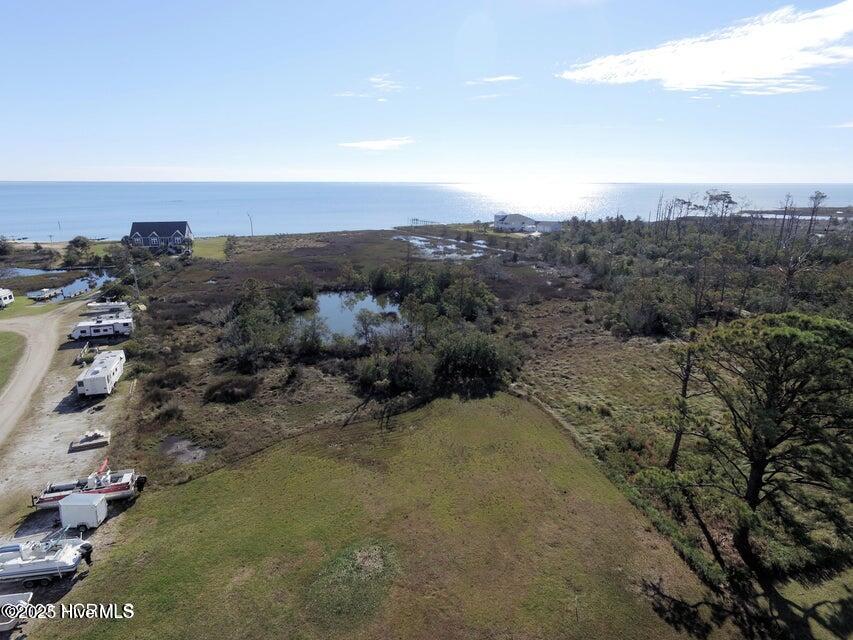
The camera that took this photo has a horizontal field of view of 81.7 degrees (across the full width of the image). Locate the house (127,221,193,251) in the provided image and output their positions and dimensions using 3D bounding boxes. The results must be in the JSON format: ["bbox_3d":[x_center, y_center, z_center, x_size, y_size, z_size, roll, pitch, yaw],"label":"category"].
[{"bbox_3d":[-109.403,-34.378,204.439,20.500,11.400,13.000,-5,16,-16],"label":"house"}]

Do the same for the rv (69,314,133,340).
[{"bbox_3d":[-60.206,1.947,91.627,10.200,3.100,2.900,-5,17,-17],"label":"rv"}]

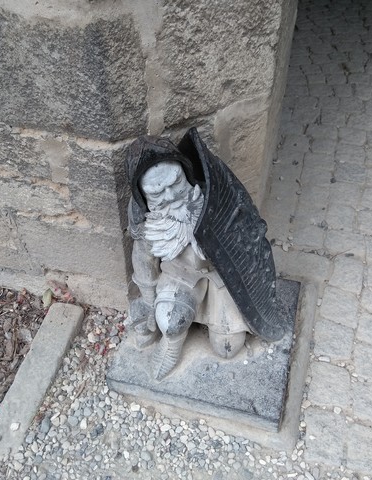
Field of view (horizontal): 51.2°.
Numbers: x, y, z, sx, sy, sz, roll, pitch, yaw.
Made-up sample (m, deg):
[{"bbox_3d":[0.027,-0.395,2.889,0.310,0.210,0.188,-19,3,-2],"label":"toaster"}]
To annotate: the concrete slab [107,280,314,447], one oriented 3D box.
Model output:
[{"bbox_3d":[0.091,0.277,1.119,0.465,0.090,0.455,12,47,11],"label":"concrete slab"}]

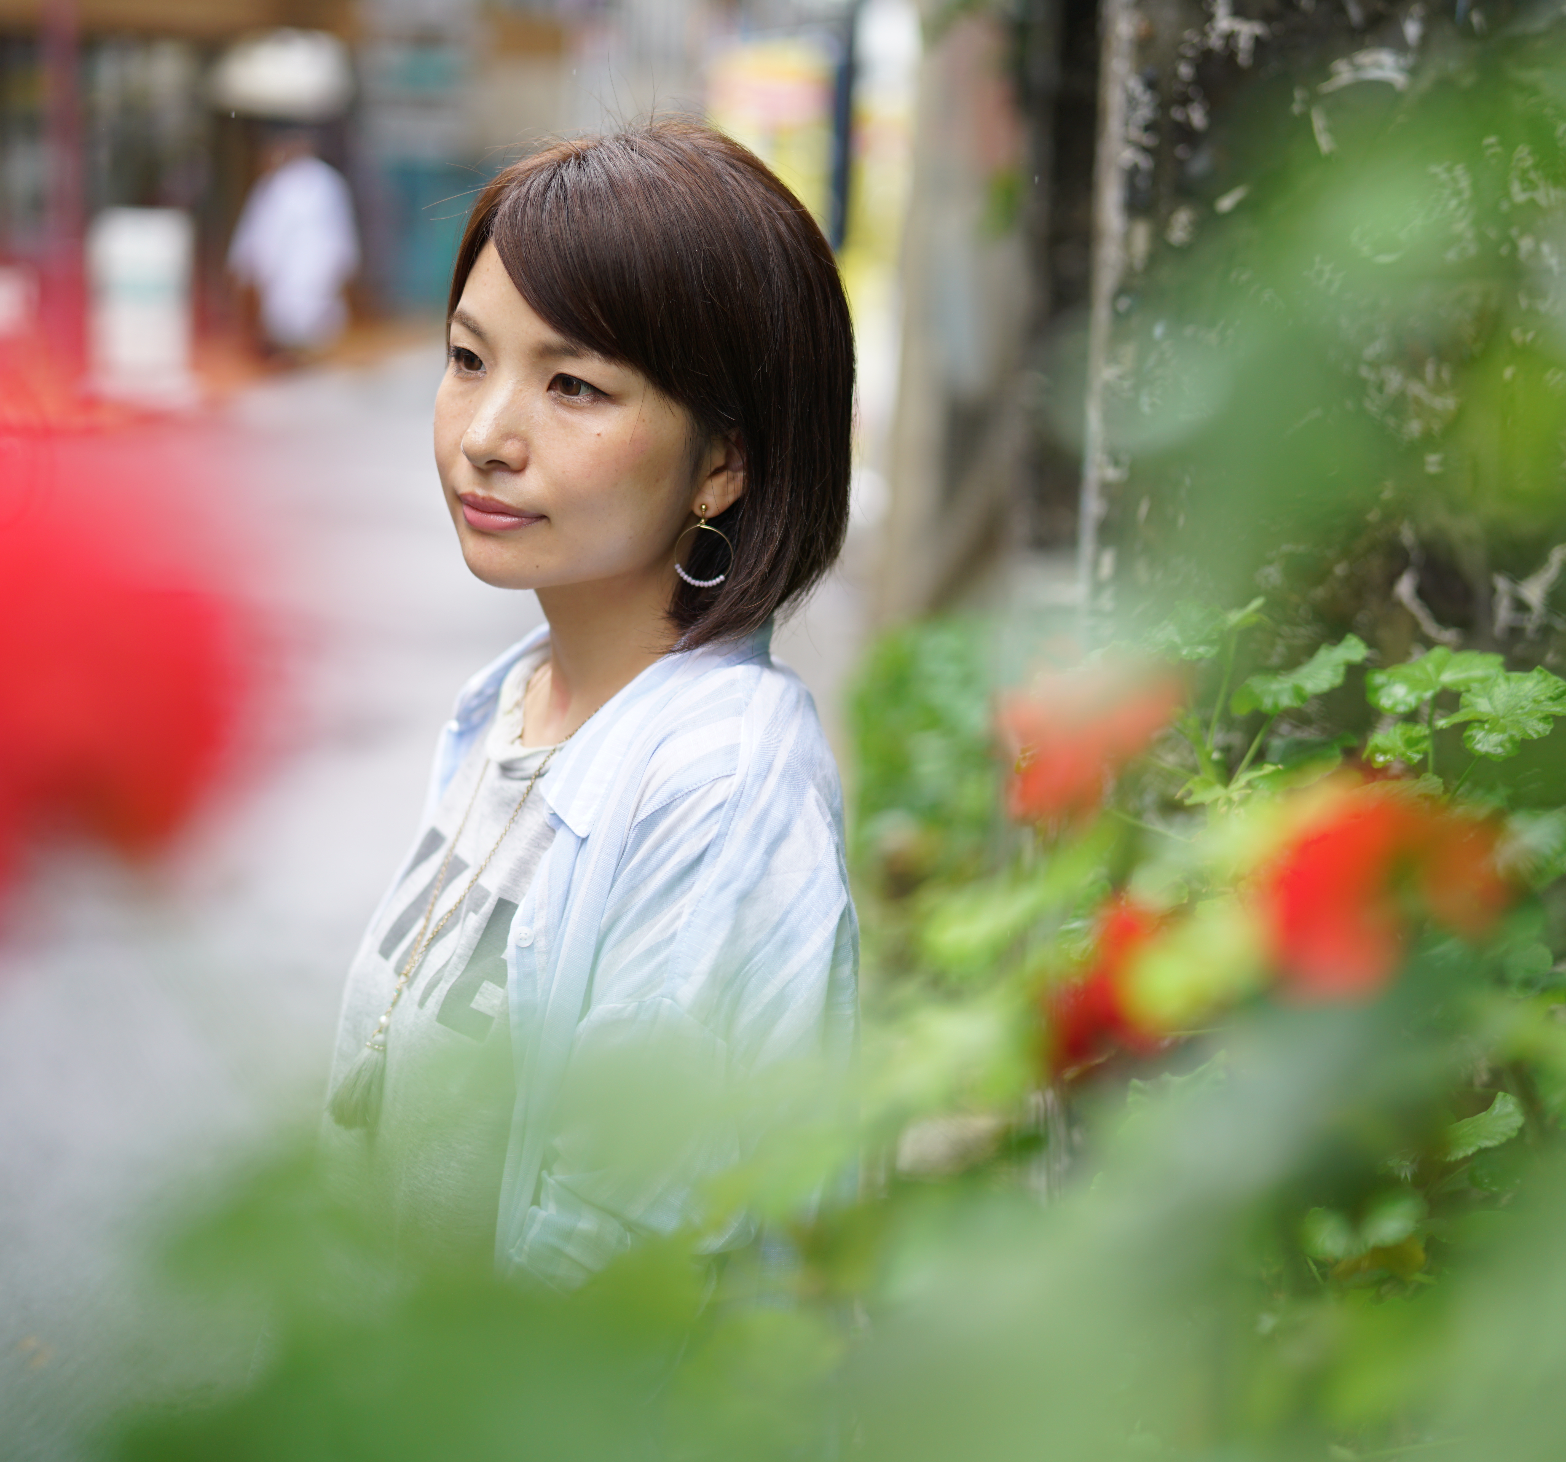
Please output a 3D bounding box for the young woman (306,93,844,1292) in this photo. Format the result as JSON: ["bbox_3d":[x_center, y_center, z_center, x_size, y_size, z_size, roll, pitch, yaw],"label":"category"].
[{"bbox_3d":[-0.110,0.475,1.700,0.300,1.600,0.440,-6,14,-35],"label":"young woman"}]

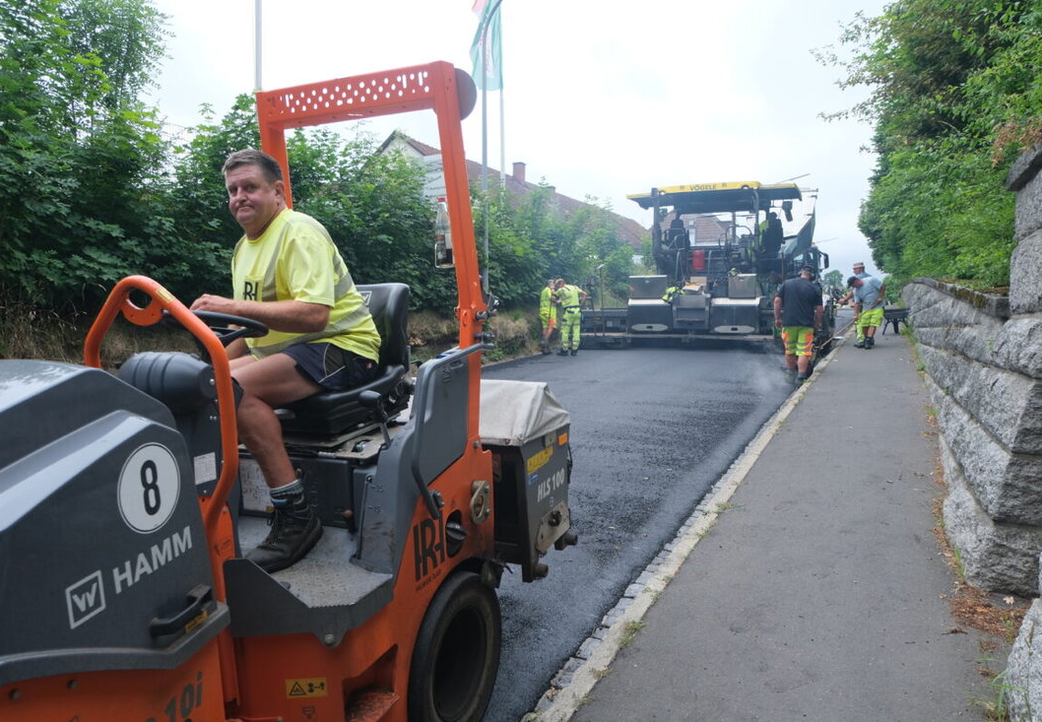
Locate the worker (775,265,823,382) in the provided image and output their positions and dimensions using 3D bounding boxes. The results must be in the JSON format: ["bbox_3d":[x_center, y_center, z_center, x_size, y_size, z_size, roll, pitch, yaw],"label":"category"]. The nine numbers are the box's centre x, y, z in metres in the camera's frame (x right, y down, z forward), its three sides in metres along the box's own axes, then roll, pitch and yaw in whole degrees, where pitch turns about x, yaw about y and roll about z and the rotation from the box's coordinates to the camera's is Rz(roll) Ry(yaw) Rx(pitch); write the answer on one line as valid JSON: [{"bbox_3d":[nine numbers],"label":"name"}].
[{"bbox_3d":[4.108,-0.555,10.700,0.680,1.725,0.420,0,2,21],"label":"worker"}]

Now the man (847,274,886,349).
[{"bbox_3d":[7.123,-1.016,14.900,0.700,1.521,0.570,-1,2,-15],"label":"man"}]

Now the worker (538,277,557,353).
[{"bbox_3d":[0.641,-1.000,16.200,0.500,1.687,0.500,-2,3,-25],"label":"worker"}]

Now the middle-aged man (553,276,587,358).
[{"bbox_3d":[1.109,-0.988,16.100,0.620,1.687,0.480,-2,3,-34],"label":"middle-aged man"}]

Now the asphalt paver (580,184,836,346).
[{"bbox_3d":[4.588,-2.383,19.035,4.500,3.900,6.300,2,5,24],"label":"asphalt paver"}]

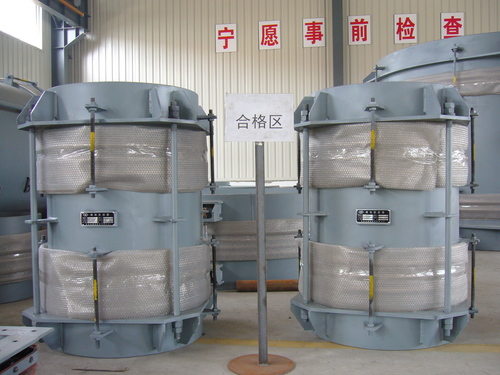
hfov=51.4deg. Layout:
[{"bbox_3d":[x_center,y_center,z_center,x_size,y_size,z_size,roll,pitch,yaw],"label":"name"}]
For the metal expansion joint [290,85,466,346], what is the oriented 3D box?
[{"bbox_3d":[0.727,0.133,2.888,0.944,1.287,0.944,0,1,19],"label":"metal expansion joint"}]

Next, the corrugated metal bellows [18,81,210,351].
[{"bbox_3d":[-0.667,0.148,2.825,0.944,1.287,0.944,0,1,4],"label":"corrugated metal bellows"}]

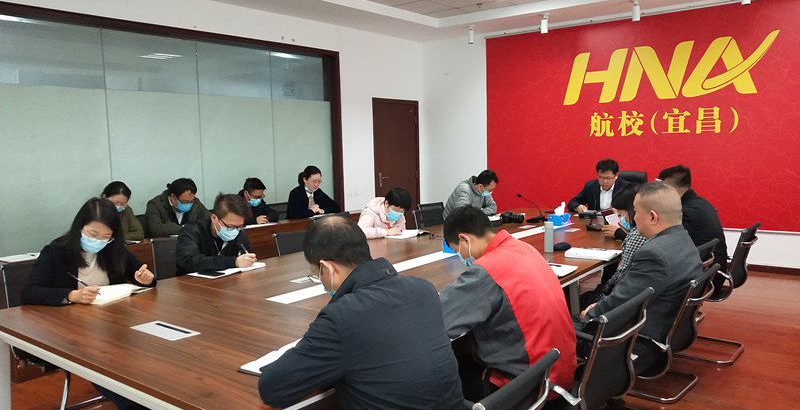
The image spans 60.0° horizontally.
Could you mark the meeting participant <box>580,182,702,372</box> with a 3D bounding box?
[{"bbox_3d":[1.060,0.495,3.320,0.760,1.220,0.540,1,5,35],"label":"meeting participant"}]

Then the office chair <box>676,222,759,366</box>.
[{"bbox_3d":[1.980,0.540,4.620,0.610,0.870,0.560,2,5,39],"label":"office chair"}]

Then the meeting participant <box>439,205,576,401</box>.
[{"bbox_3d":[0.370,0.590,2.709,0.680,1.160,0.530,2,6,40],"label":"meeting participant"}]

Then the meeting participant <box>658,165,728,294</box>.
[{"bbox_3d":[1.893,0.353,4.759,0.700,1.220,0.530,2,6,40],"label":"meeting participant"}]

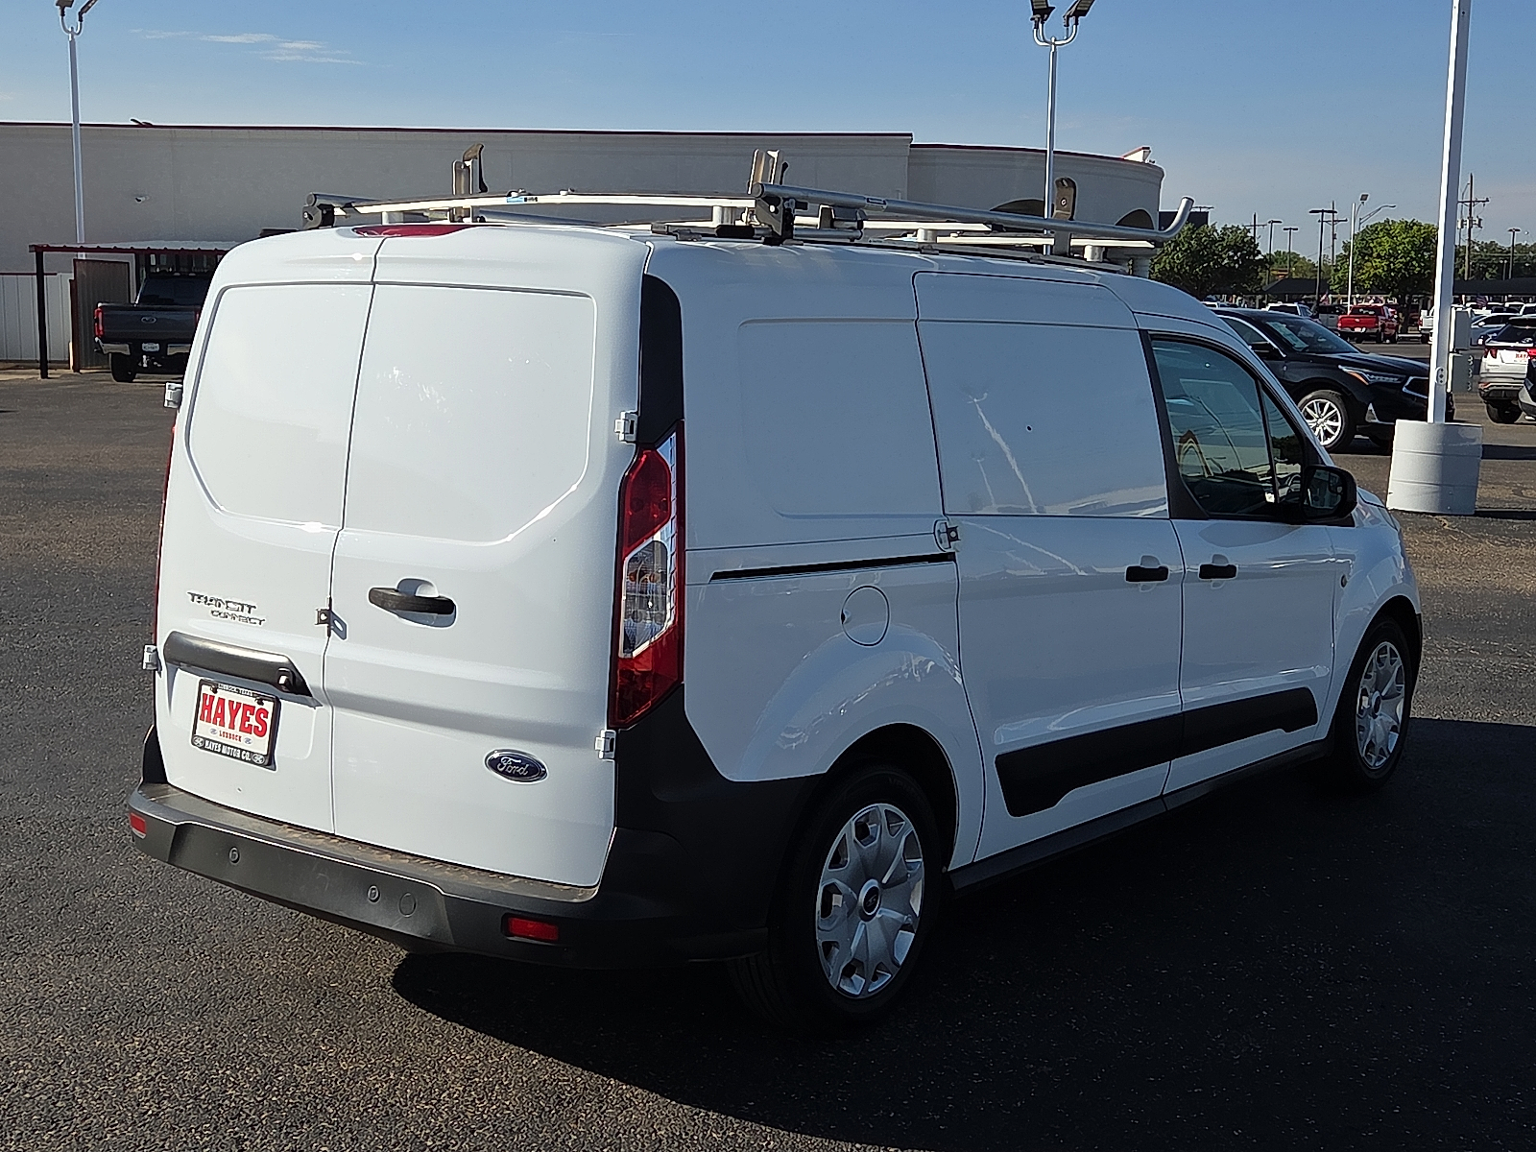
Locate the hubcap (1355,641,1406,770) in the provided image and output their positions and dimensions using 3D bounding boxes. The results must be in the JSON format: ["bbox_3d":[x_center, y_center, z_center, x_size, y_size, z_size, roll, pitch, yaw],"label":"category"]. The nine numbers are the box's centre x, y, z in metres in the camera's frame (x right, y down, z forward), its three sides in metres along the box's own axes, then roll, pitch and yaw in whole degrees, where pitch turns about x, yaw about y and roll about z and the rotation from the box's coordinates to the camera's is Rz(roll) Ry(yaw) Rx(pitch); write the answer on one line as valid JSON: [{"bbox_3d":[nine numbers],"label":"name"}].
[{"bbox_3d":[2.078,0.442,6.772,0.070,0.430,0.430,6,8,37],"label":"hubcap"}]

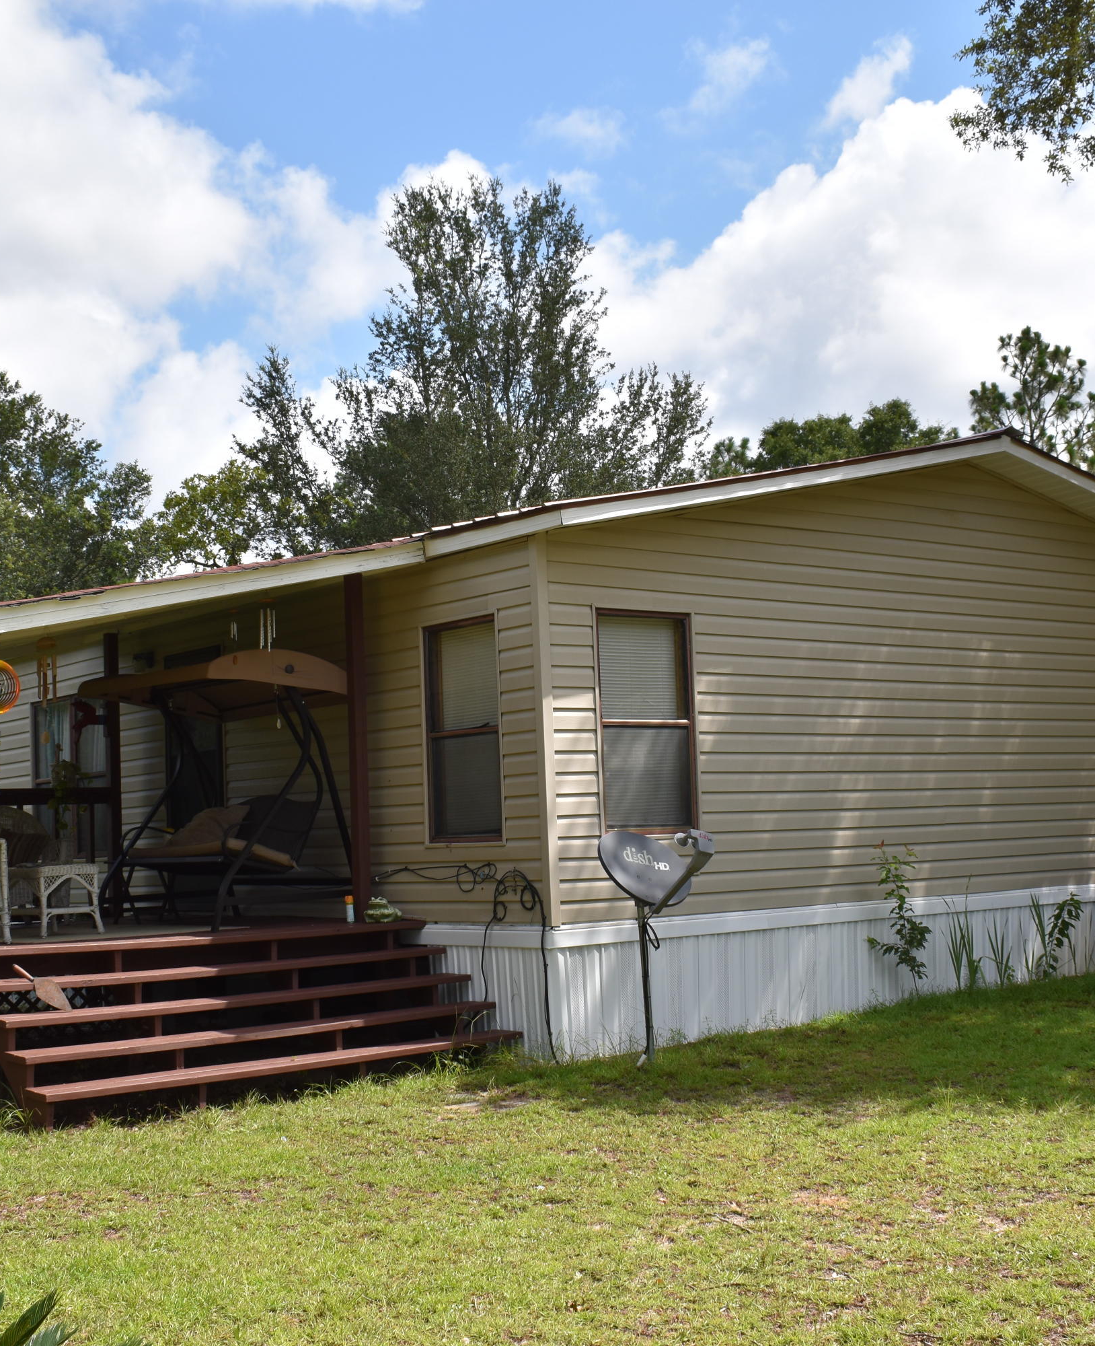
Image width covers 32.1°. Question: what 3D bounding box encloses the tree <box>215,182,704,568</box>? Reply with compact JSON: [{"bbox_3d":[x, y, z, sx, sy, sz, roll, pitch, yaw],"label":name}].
[{"bbox_3d":[-1.683,-2.459,35.371,9.500,13.860,9.500,-2,-5,0],"label":"tree"}]

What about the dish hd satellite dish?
[{"bbox_3d":[0.646,1.541,10.722,0.680,1.330,0.600,-7,-7,43],"label":"dish hd satellite dish"}]

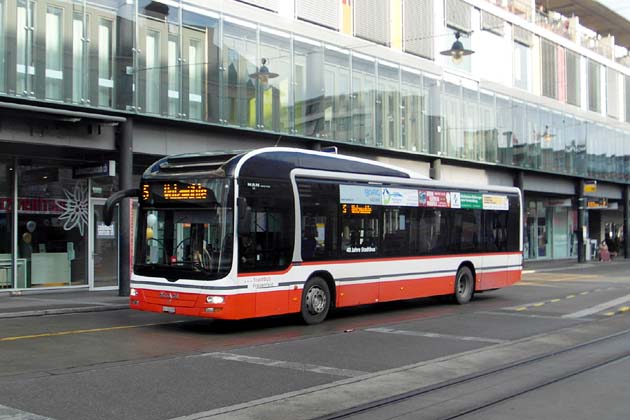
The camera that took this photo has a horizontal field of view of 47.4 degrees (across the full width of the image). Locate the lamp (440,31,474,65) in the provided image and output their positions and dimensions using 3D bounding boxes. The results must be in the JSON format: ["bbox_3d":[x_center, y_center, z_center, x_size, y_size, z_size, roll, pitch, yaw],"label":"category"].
[{"bbox_3d":[4.549,-5.171,22.900,1.095,1.053,1.095,0,-2,0],"label":"lamp"}]

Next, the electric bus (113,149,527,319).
[{"bbox_3d":[1.222,0.657,17.480,2.520,3.430,11.800,-2,-2,42],"label":"electric bus"}]

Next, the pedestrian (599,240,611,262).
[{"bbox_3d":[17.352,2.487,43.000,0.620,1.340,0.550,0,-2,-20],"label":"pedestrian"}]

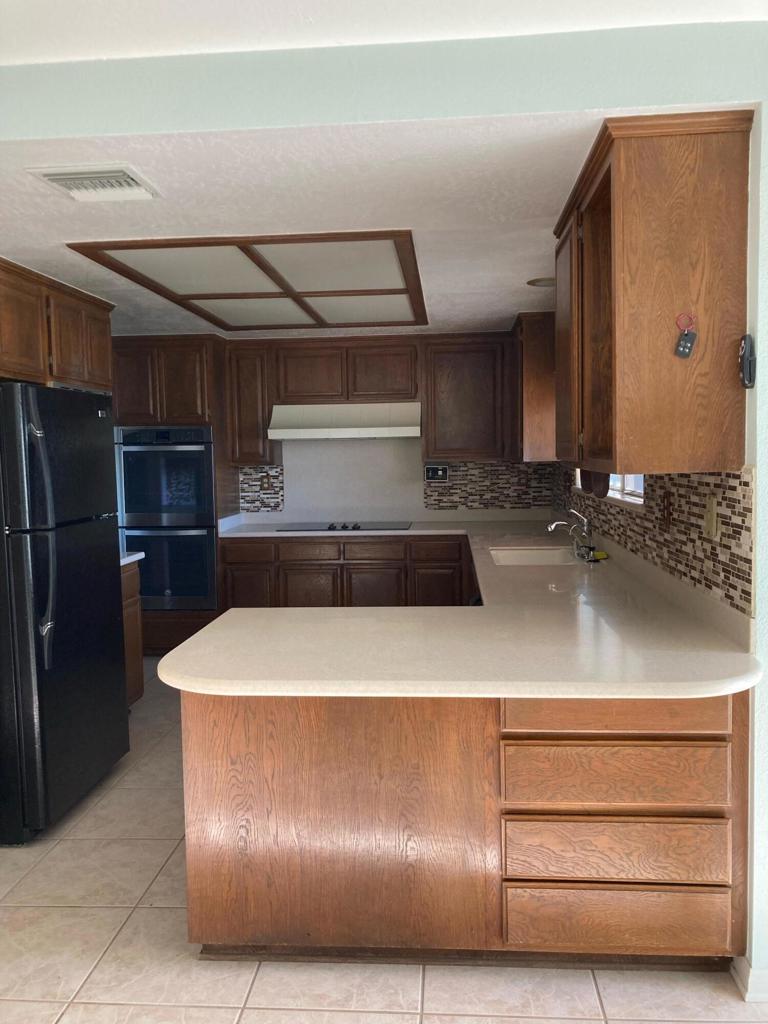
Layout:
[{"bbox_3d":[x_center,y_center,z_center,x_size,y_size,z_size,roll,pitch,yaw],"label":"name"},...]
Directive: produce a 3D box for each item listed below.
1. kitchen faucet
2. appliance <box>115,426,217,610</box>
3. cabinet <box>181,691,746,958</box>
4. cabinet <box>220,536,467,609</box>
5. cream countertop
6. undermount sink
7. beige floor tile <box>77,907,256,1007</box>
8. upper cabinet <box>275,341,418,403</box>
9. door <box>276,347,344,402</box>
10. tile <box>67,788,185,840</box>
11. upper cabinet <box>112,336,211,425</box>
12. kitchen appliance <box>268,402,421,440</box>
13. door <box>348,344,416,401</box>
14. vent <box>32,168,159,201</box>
[{"bbox_3d":[0.908,0.100,4.061,0.231,0.241,0.121,-1,4,4],"label":"kitchen faucet"},{"bbox_3d":[-1.497,0.029,6.056,0.690,1.285,0.613,-1,4,4],"label":"appliance"},{"bbox_3d":[0.219,0.818,2.510,1.504,0.869,0.635,-1,4,4],"label":"cabinet"},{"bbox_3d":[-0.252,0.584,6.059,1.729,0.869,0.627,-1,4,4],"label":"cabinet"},{"bbox_3d":[-0.095,0.261,4.117,2.358,0.045,4.421,-1,4,4],"label":"cream countertop"},{"bbox_3d":[0.727,0.320,4.150,0.402,0.201,0.744,-1,4,4],"label":"undermount sink"},{"bbox_3d":[-0.581,1.284,2.406,0.463,0.012,0.463,-1,4,4],"label":"beige floor tile"},{"bbox_3d":[-0.259,-1.017,6.090,1.045,0.452,0.342,-1,4,4],"label":"upper cabinet"},{"bbox_3d":[-0.514,-0.988,5.967,0.493,0.372,0.025,-1,4,4],"label":"door"},{"bbox_3d":[-0.974,1.226,3.363,0.463,0.012,0.463,-1,4,4],"label":"tile"},{"bbox_3d":[-1.524,-0.922,6.049,0.769,0.603,0.627,-1,4,4],"label":"upper cabinet"},{"bbox_3d":[-0.262,-0.658,6.030,1.067,0.246,0.512,-1,4,4],"label":"kitchen appliance"},{"bbox_3d":[-0.009,-0.990,5.934,0.493,0.377,0.025,-1,4,4],"label":"door"},{"bbox_3d":[-0.871,-0.995,2.541,0.298,0.025,0.325,-1,4,4],"label":"vent"}]

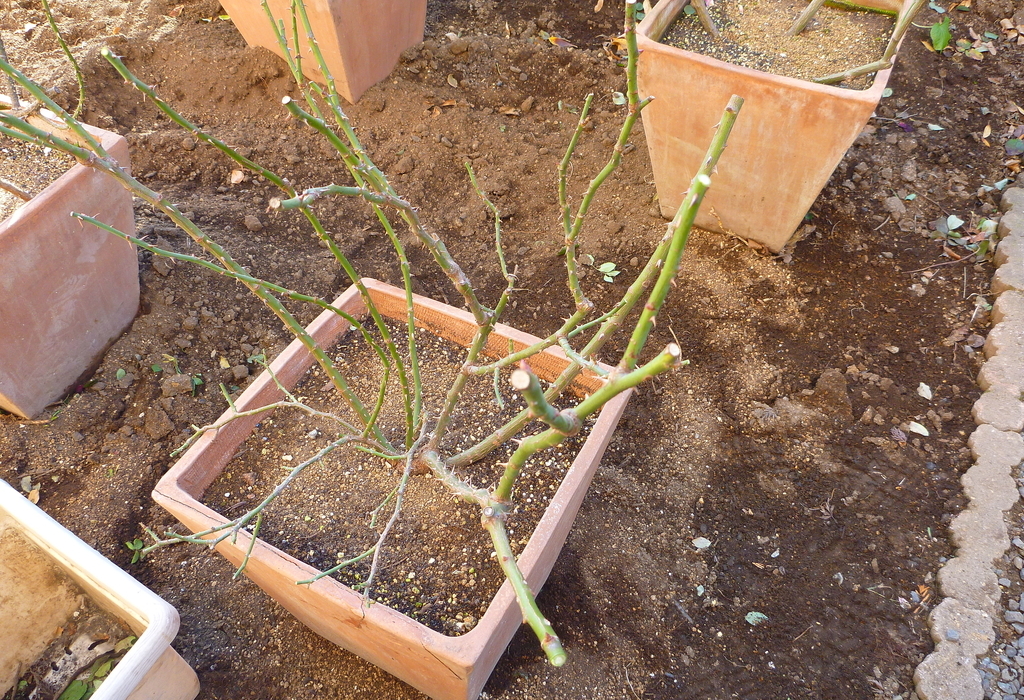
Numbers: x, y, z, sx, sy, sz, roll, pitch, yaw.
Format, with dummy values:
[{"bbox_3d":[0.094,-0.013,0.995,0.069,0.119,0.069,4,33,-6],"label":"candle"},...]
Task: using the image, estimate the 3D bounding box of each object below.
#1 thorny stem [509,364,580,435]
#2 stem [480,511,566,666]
[{"bbox_3d":[0.033,0.051,0.773,0.021,0.095,0.016,-48,44,-1],"label":"thorny stem"},{"bbox_3d":[0.007,0.213,0.765,0.017,0.017,0.215,-23,26,-6],"label":"stem"}]

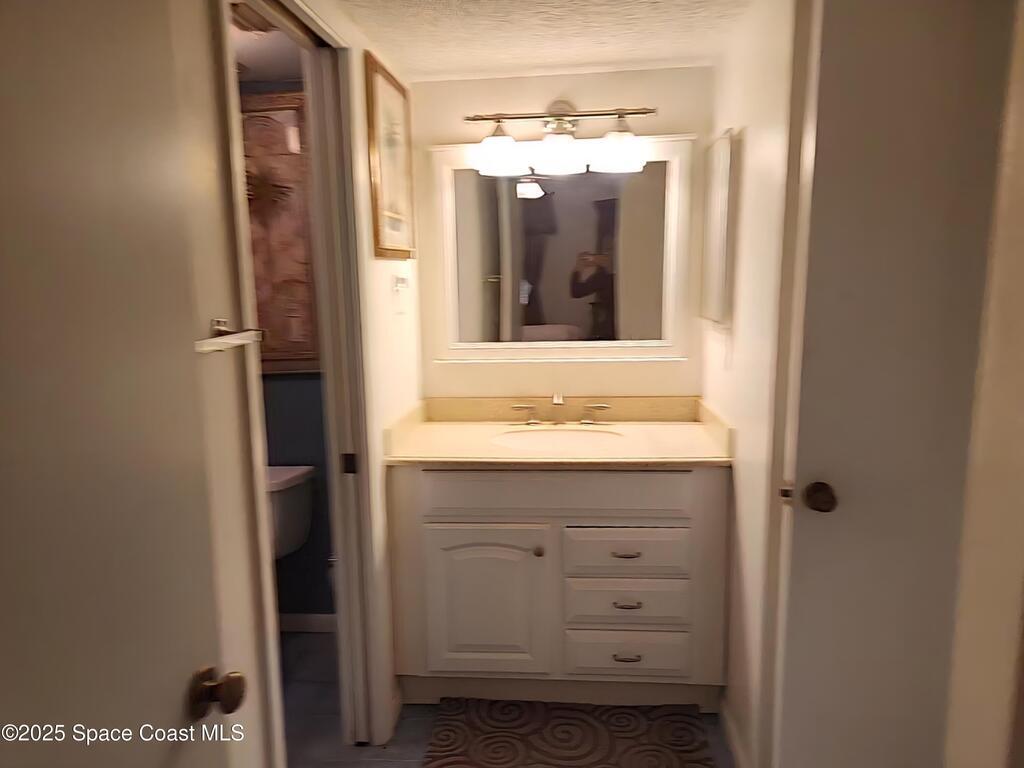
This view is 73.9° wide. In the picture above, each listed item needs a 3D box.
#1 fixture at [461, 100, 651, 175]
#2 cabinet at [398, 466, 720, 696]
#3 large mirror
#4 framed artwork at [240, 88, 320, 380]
[{"bbox_3d":[0.167,-0.857,2.360,0.646,0.282,0.198,0,9,5],"label":"fixture"},{"bbox_3d":[0.165,0.650,2.442,1.077,0.874,0.529,0,9,5],"label":"cabinet"},{"bbox_3d":[0.174,-0.476,2.508,0.780,0.648,0.029,0,9,5],"label":"large mirror"},{"bbox_3d":[-0.934,-0.556,2.592,0.401,1.041,0.034,0,9,5],"label":"framed artwork"}]

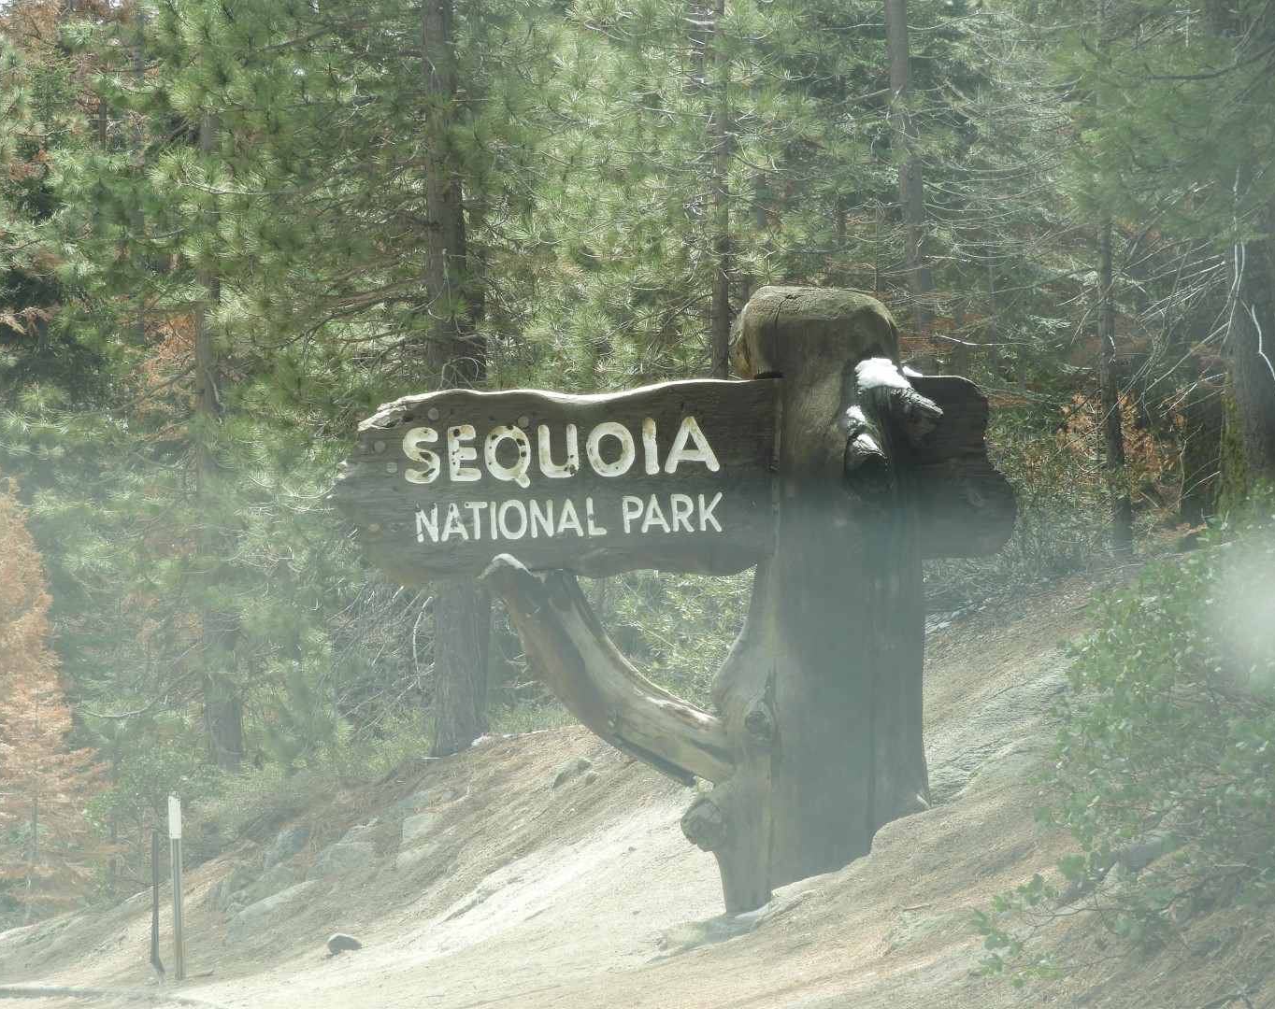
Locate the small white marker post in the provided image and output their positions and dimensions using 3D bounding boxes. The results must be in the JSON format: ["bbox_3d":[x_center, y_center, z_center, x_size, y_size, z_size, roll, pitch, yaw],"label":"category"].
[{"bbox_3d":[-2.939,2.450,33.500,0.083,1.180,0.045,-2,-3,-10],"label":"small white marker post"}]

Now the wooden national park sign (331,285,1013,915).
[{"bbox_3d":[0.165,0.543,28.900,4.038,3.489,1.150,-1,-3,-22],"label":"wooden national park sign"}]

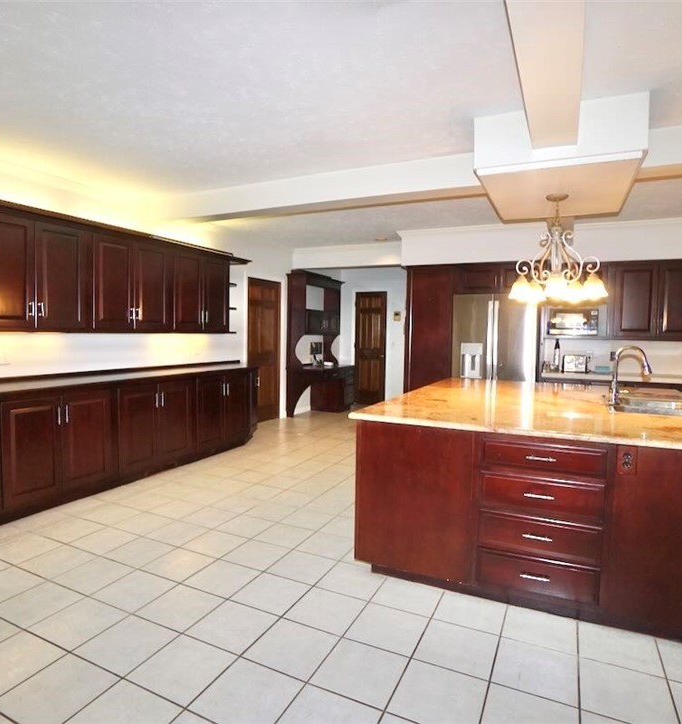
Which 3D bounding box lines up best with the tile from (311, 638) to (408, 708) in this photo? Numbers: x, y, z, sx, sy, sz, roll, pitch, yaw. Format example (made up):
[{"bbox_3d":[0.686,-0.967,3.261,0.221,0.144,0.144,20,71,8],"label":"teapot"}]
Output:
[{"bbox_3d":[0.080,1.210,1.767,0.305,0.010,0.305,2,3,25],"label":"tile"}]

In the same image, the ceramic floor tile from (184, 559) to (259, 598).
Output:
[{"bbox_3d":[-0.640,1.183,2.471,0.305,0.010,0.305,2,3,25],"label":"ceramic floor tile"}]

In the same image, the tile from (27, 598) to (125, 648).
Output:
[{"bbox_3d":[-1.176,1.176,2.038,0.305,0.010,0.305,2,3,25],"label":"tile"}]

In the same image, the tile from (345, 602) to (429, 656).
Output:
[{"bbox_3d":[0.213,1.200,2.035,0.305,0.010,0.305,2,3,25],"label":"tile"}]

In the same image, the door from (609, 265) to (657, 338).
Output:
[{"bbox_3d":[3.321,-0.691,5.109,0.445,0.840,0.020,2,3,21],"label":"door"}]

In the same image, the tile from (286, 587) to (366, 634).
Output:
[{"bbox_3d":[-0.067,1.204,2.194,0.305,0.010,0.305,2,3,25],"label":"tile"}]

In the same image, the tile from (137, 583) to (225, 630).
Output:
[{"bbox_3d":[-0.775,1.194,2.203,0.305,0.010,0.305,2,3,25],"label":"tile"}]

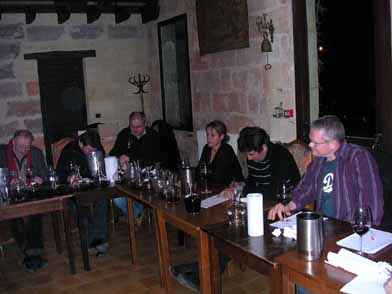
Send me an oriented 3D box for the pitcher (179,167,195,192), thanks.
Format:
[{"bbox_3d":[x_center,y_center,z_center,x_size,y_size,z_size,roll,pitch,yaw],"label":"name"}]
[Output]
[{"bbox_3d":[-0.076,0.268,3.448,0.125,0.205,0.125,-3,9,0],"label":"pitcher"}]

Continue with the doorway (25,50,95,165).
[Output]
[{"bbox_3d":[-2.050,-0.331,6.411,0.960,2.200,0.150,-8,10,-30],"label":"doorway"}]

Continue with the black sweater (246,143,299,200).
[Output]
[{"bbox_3d":[0.578,0.261,3.234,0.400,0.570,0.480,-11,12,-42],"label":"black sweater"}]

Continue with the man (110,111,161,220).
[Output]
[{"bbox_3d":[-0.695,0.258,4.945,0.580,1.330,0.720,-4,9,-7],"label":"man"}]

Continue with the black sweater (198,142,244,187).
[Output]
[{"bbox_3d":[0.219,0.202,3.885,0.440,0.530,0.340,5,12,43],"label":"black sweater"}]

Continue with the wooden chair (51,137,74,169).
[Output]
[{"bbox_3d":[-1.504,0.456,4.963,0.460,1.020,0.540,-8,10,-30],"label":"wooden chair"}]

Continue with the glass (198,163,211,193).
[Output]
[{"bbox_3d":[0.079,0.252,3.398,0.092,0.240,0.092,-8,10,-30],"label":"glass"}]

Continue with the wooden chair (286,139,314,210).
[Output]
[{"bbox_3d":[0.827,0.525,3.644,0.540,1.030,0.460,-8,10,-30],"label":"wooden chair"}]

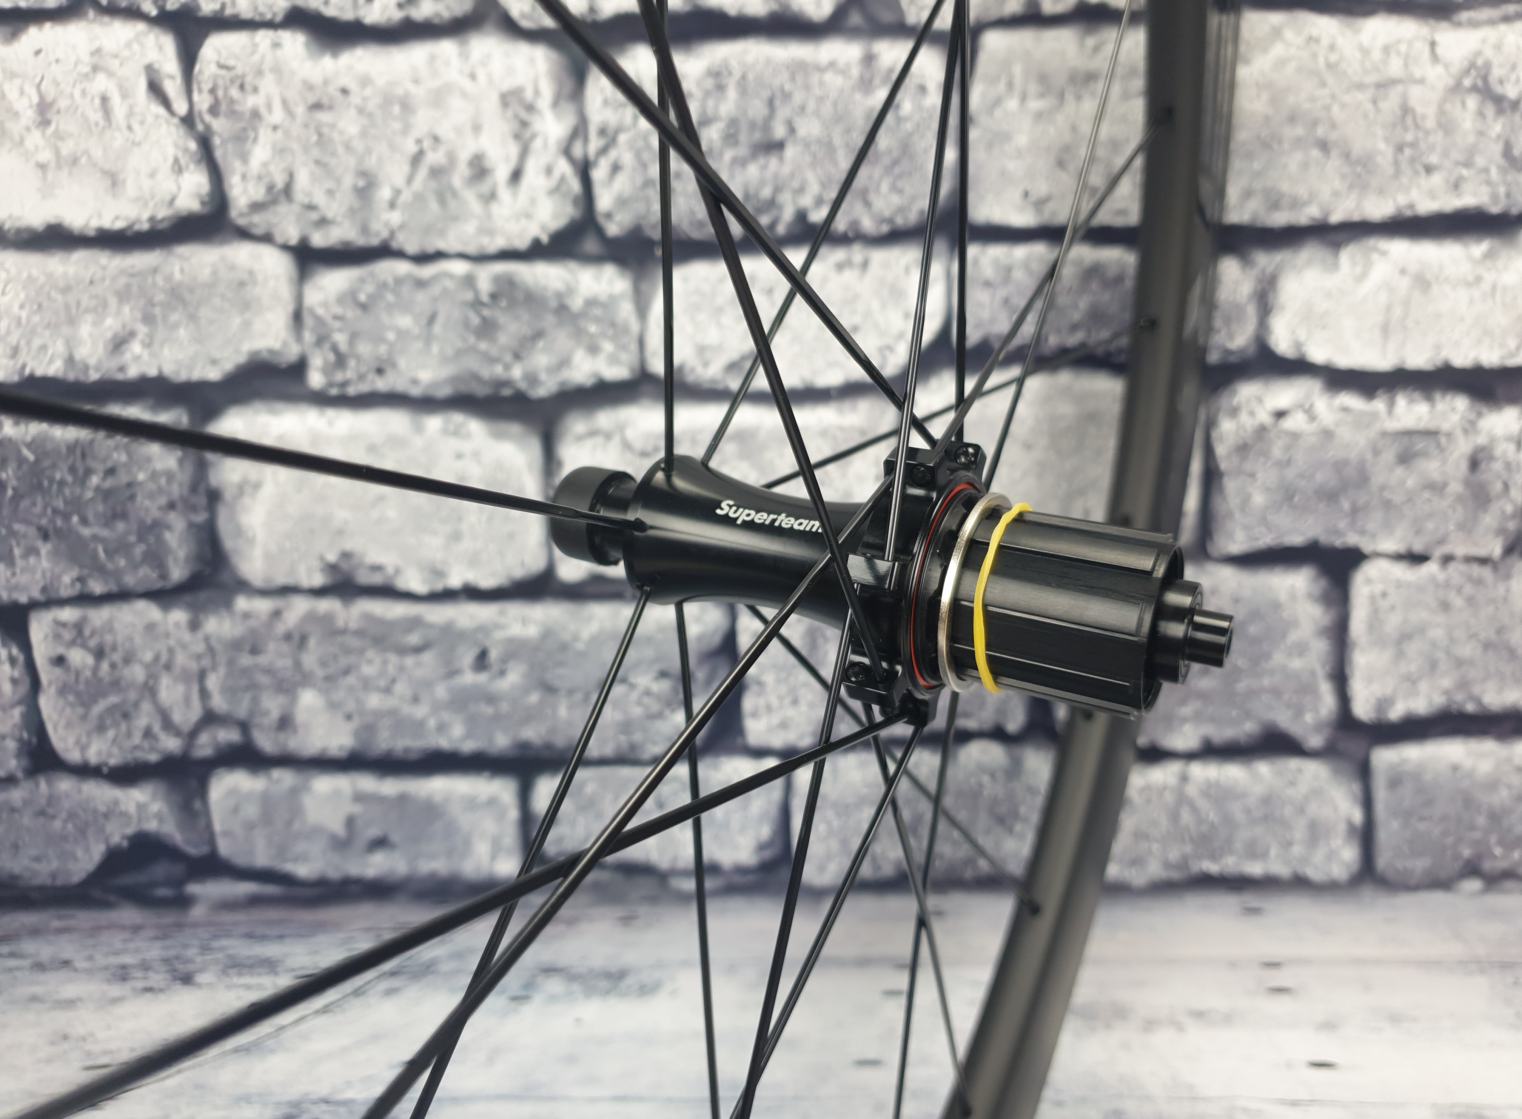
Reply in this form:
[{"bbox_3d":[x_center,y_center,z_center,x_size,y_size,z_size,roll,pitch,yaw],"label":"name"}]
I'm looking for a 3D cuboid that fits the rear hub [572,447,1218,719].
[{"bbox_3d":[0.021,0.002,0.242,0.148,0.057,0.057,12,23,28],"label":"rear hub"}]

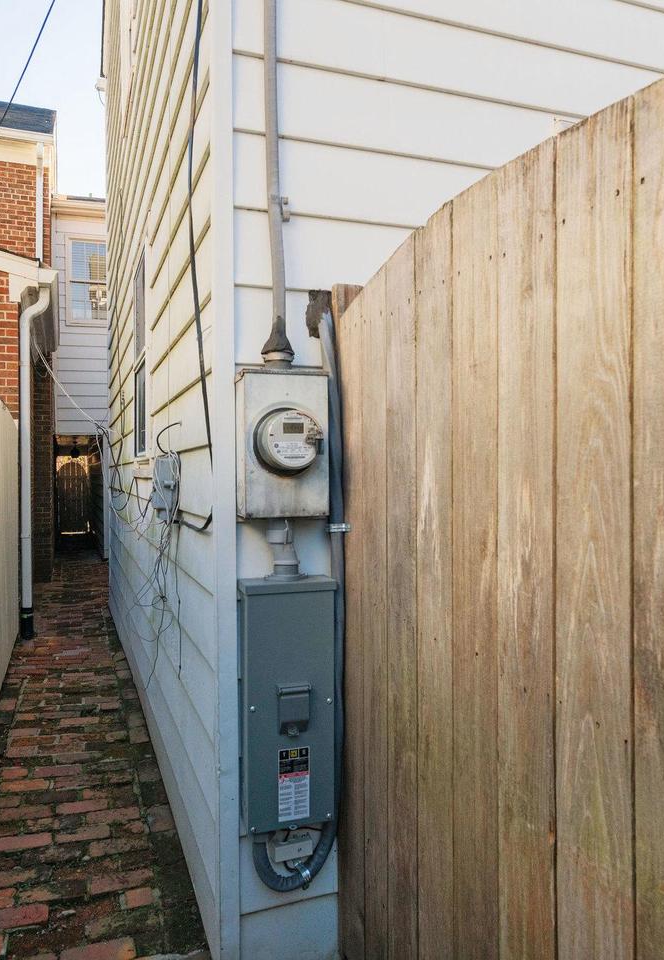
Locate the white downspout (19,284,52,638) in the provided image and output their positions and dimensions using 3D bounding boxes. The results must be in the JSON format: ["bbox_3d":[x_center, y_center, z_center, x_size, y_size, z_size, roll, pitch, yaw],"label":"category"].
[{"bbox_3d":[-2.535,-0.154,5.475,0.230,2.990,0.105,0,0,-18],"label":"white downspout"}]

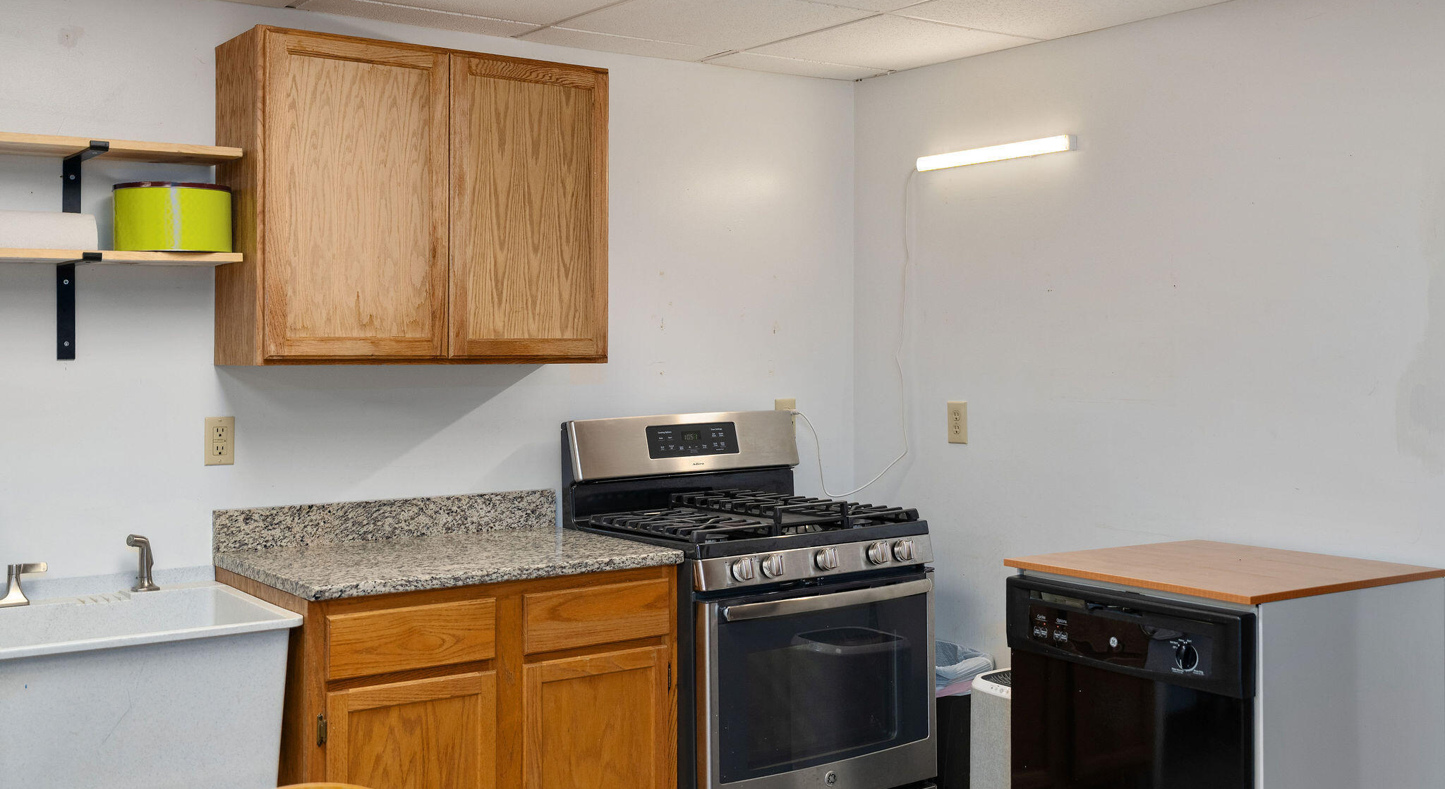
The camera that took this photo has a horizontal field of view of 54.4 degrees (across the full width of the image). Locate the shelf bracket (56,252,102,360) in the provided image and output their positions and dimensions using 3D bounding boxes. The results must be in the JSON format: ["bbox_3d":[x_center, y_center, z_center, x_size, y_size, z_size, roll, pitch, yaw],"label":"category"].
[{"bbox_3d":[-1.417,-0.189,3.094,0.038,0.228,0.253,-2,3,-36],"label":"shelf bracket"}]

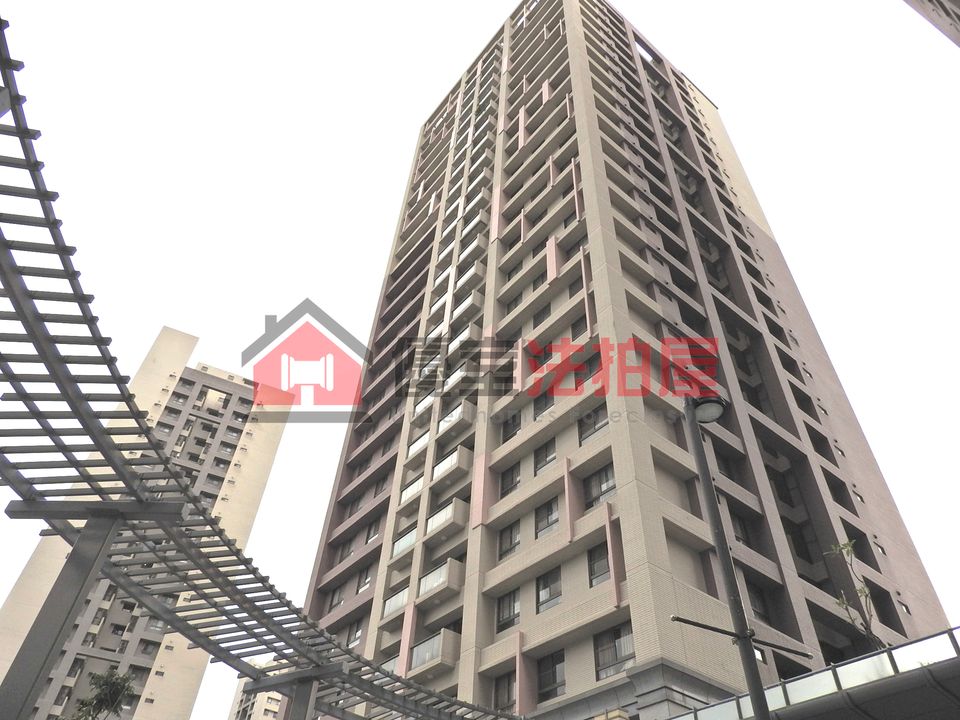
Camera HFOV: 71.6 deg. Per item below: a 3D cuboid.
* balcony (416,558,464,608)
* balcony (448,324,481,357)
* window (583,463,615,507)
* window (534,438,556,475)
[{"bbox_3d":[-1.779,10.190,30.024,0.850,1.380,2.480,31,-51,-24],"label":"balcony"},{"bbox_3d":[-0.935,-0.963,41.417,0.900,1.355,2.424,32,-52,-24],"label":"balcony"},{"bbox_3d":[4.835,5.068,26.659,0.160,1.512,1.846,31,-51,-24],"label":"window"},{"bbox_3d":[3.035,4.493,30.765,0.160,1.496,1.439,31,-51,-24],"label":"window"}]

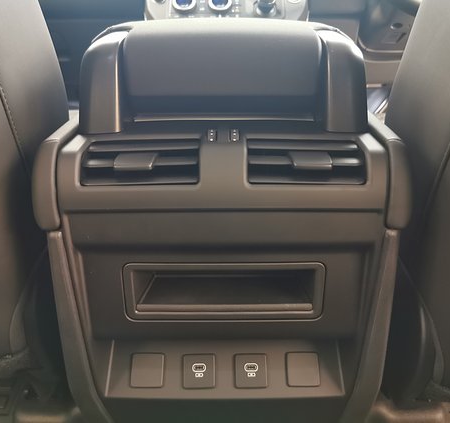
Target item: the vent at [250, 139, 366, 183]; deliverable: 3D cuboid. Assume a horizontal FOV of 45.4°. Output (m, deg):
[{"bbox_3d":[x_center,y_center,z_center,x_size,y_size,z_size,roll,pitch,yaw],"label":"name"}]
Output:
[{"bbox_3d":[0.067,-0.036,0.450,0.097,0.043,0.030,0,-21,0],"label":"vent"}]

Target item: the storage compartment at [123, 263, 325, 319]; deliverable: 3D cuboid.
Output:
[{"bbox_3d":[-0.001,0.059,0.500,0.173,0.054,0.070,0,19,0],"label":"storage compartment"}]

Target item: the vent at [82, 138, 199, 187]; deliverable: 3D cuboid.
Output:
[{"bbox_3d":[-0.069,-0.036,0.450,0.097,0.043,0.030,0,-21,0],"label":"vent"}]

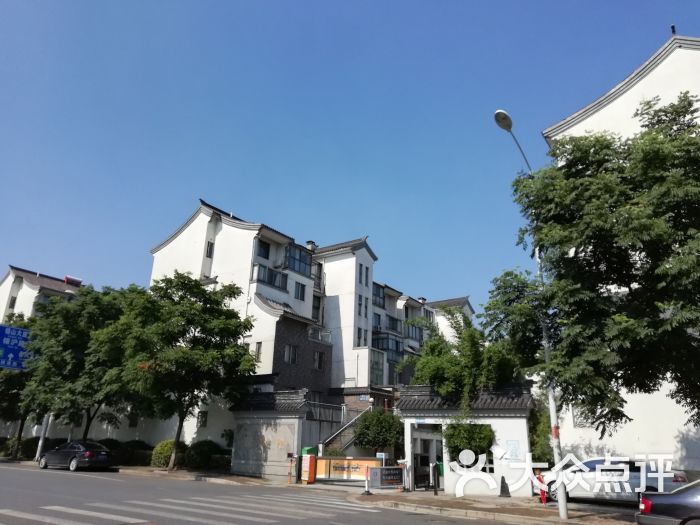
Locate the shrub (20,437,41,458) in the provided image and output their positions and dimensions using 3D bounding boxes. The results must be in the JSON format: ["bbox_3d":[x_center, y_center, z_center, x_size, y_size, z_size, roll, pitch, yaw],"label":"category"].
[{"bbox_3d":[-23.877,13.982,39.753,1.600,1.580,1.600,-11,-23,33],"label":"shrub"}]

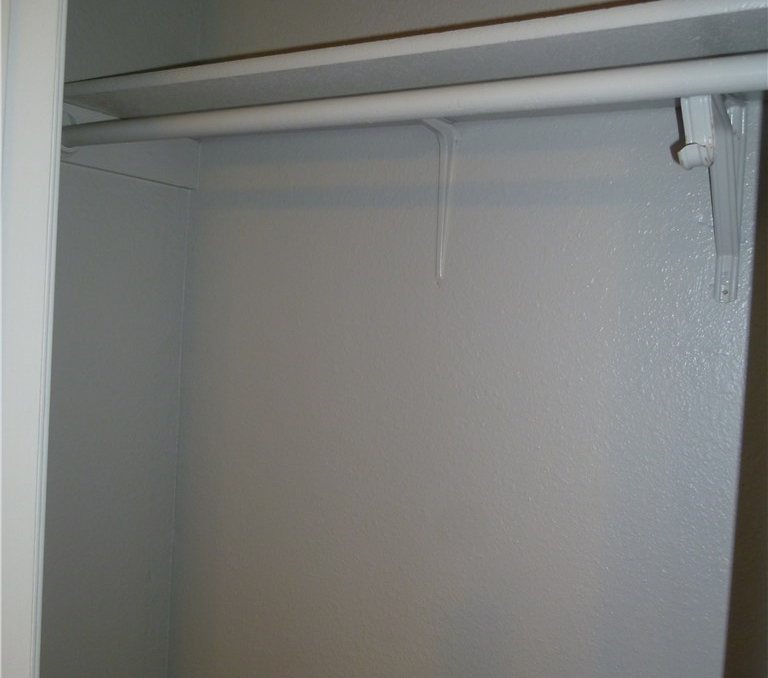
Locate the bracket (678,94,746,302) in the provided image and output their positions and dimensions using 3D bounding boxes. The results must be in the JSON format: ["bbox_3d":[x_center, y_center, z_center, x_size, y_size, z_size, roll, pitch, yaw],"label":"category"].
[{"bbox_3d":[0.376,-0.177,0.834,0.037,0.259,0.301,4,2,31],"label":"bracket"}]

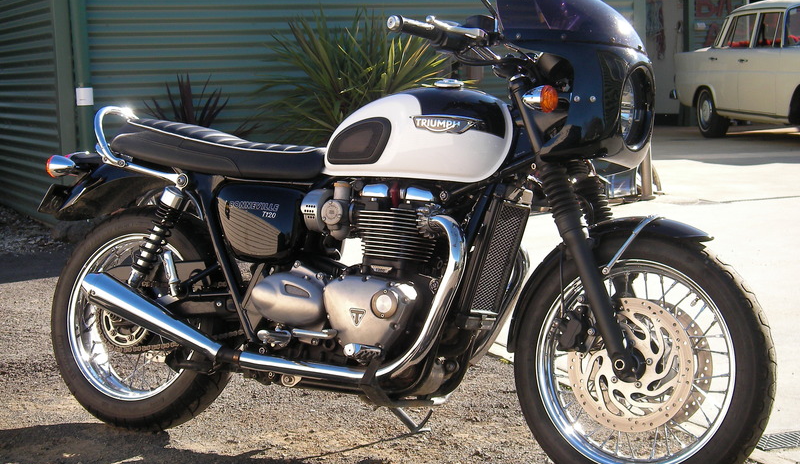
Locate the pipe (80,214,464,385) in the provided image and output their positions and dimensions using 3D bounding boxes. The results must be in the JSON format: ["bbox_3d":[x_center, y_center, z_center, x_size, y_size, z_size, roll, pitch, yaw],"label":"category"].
[{"bbox_3d":[-0.354,0.135,3.694,1.100,0.430,0.200,3,-3,29],"label":"pipe"}]

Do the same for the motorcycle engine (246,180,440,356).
[{"bbox_3d":[-0.085,0.093,3.711,0.500,0.450,0.380,3,-3,29],"label":"motorcycle engine"}]

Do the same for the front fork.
[{"bbox_3d":[0.447,-0.013,3.464,0.110,0.770,0.260,-26,-16,27],"label":"front fork"}]

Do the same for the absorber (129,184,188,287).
[{"bbox_3d":[-0.653,0.023,3.874,0.080,0.340,0.075,24,7,28],"label":"absorber"}]

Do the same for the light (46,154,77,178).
[{"bbox_3d":[-0.951,-0.184,4.085,0.085,0.066,0.070,3,-3,29],"label":"light"}]

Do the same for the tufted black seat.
[{"bbox_3d":[-0.475,-0.222,3.989,0.750,0.170,0.270,3,-3,29],"label":"tufted black seat"}]

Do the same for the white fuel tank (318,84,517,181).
[{"bbox_3d":[0.072,-0.242,3.693,0.560,0.260,0.280,3,-3,29],"label":"white fuel tank"}]

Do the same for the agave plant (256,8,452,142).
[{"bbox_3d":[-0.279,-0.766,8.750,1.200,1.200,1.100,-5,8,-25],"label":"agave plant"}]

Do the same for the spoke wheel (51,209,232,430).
[{"bbox_3d":[-0.711,0.240,4.073,0.645,0.645,0.155,3,-3,29],"label":"spoke wheel"}]

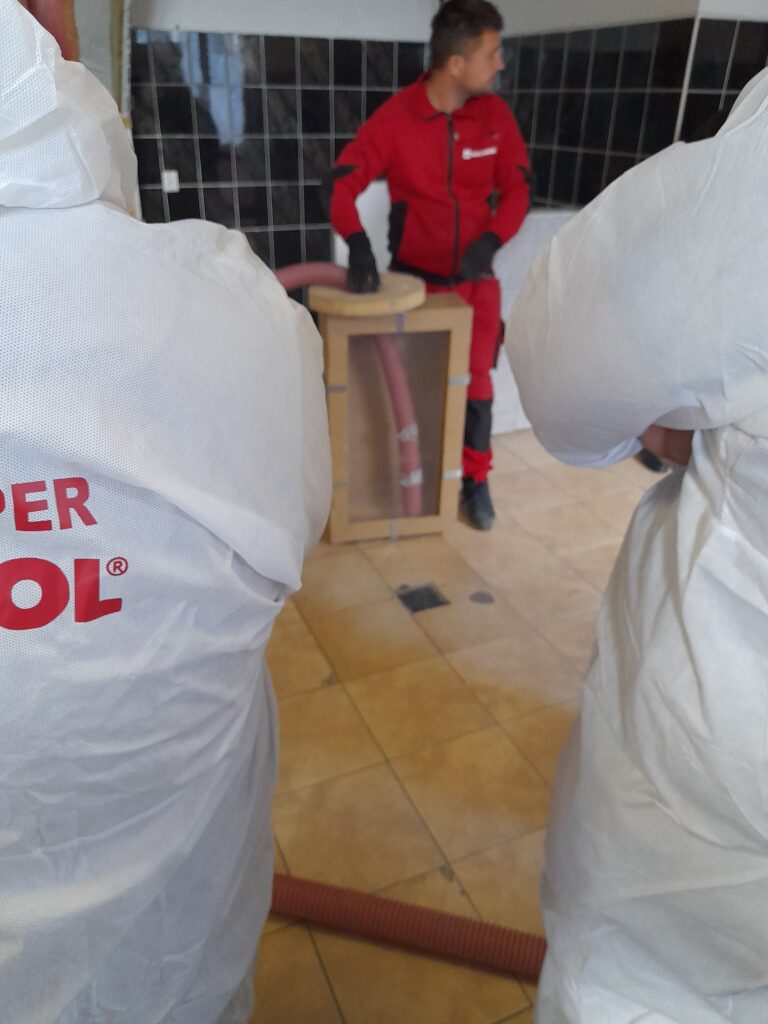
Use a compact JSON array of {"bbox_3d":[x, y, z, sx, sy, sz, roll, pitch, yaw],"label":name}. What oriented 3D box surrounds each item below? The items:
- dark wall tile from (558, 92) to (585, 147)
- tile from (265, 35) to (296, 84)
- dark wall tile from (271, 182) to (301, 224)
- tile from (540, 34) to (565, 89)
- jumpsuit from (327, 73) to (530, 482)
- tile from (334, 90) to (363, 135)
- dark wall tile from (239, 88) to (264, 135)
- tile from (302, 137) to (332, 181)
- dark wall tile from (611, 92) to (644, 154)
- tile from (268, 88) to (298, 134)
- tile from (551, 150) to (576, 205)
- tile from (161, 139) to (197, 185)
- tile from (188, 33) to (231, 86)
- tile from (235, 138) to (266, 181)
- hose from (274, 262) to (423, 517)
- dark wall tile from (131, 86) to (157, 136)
[{"bbox_3d":[0.919,-1.918,3.625,0.010,0.248,0.198,-13,32,-23],"label":"dark wall tile"},{"bbox_3d":[-0.584,-2.534,4.157,0.200,0.250,0.010,-11,31,-21],"label":"tile"},{"bbox_3d":[-0.594,-1.861,4.504,0.198,0.248,0.010,-11,31,-21],"label":"dark wall tile"},{"bbox_3d":[0.846,-2.240,3.681,0.010,0.250,0.200,-12,32,-22],"label":"tile"},{"bbox_3d":[0.150,-0.784,2.800,0.720,1.520,0.420,0,29,-3],"label":"jumpsuit"},{"bbox_3d":[-0.217,-2.386,4.427,0.200,0.250,0.010,-11,31,-21],"label":"tile"},{"bbox_3d":[-0.771,-2.266,4.186,0.198,0.248,0.010,-11,31,-21],"label":"dark wall tile"},{"bbox_3d":[-0.407,-2.128,4.476,0.200,0.250,0.010,-11,31,-21],"label":"tile"},{"bbox_3d":[1.071,-1.705,3.243,0.010,0.250,0.200,-11,31,-21],"label":"dark wall tile"},{"bbox_3d":[-0.589,-2.313,4.280,0.200,0.250,0.010,-11,31,-21],"label":"tile"},{"bbox_3d":[0.923,-1.706,3.766,0.010,0.250,0.200,-12,32,-22],"label":"tile"},{"bbox_3d":[-1.141,-1.966,4.154,0.200,0.250,0.010,-11,31,-21],"label":"tile"},{"bbox_3d":[-0.951,-2.450,3.990,0.198,0.248,0.010,-11,31,-21],"label":"tile"},{"bbox_3d":[-0.772,-2.041,4.301,0.200,0.250,0.010,-11,31,-21],"label":"tile"},{"bbox_3d":[-0.133,-0.429,2.815,0.600,1.005,0.260,-5,30,-11],"label":"hose"},{"bbox_3d":[-1.332,-2.165,3.985,0.200,0.250,0.010,-11,31,-21],"label":"dark wall tile"}]

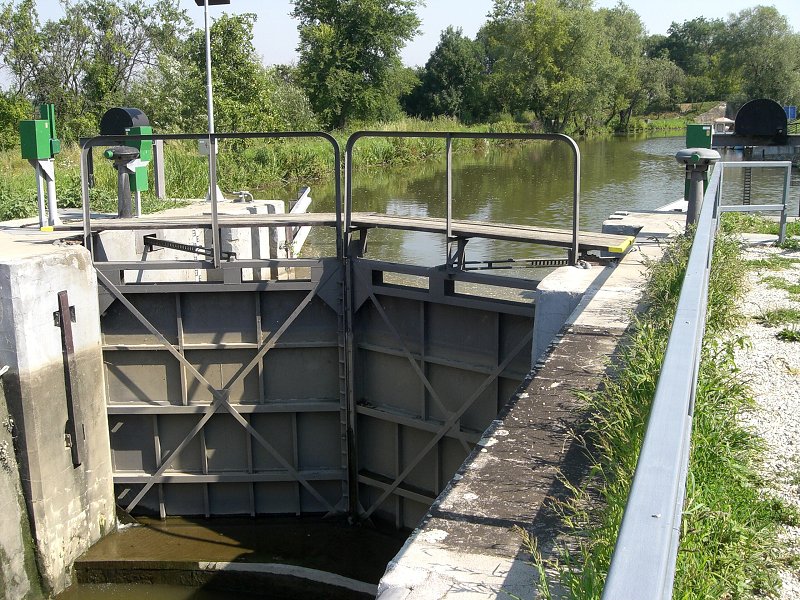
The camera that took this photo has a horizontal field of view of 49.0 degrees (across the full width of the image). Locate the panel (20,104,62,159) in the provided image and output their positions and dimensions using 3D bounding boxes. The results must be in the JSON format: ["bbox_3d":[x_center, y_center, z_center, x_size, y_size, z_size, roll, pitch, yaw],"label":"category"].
[{"bbox_3d":[-4.953,-2.312,12.100,0.273,0.725,0.432,4,13,20],"label":"panel"}]

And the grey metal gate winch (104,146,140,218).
[{"bbox_3d":[-3.978,-1.681,12.620,0.460,1.000,0.480,4,13,20],"label":"grey metal gate winch"}]

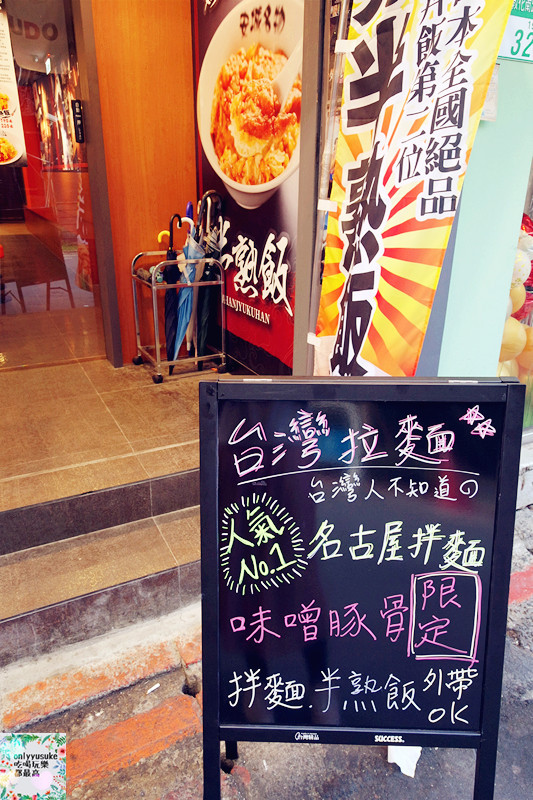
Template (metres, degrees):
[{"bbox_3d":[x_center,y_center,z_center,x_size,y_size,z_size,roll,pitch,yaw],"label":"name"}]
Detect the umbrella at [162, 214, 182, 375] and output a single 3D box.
[{"bbox_3d":[-0.500,-0.543,2.862,0.100,0.858,0.085,5,21,-2],"label":"umbrella"}]

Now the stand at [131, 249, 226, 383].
[{"bbox_3d":[-0.497,-0.488,3.014,0.409,0.644,0.413,-10,24,-27],"label":"stand"}]

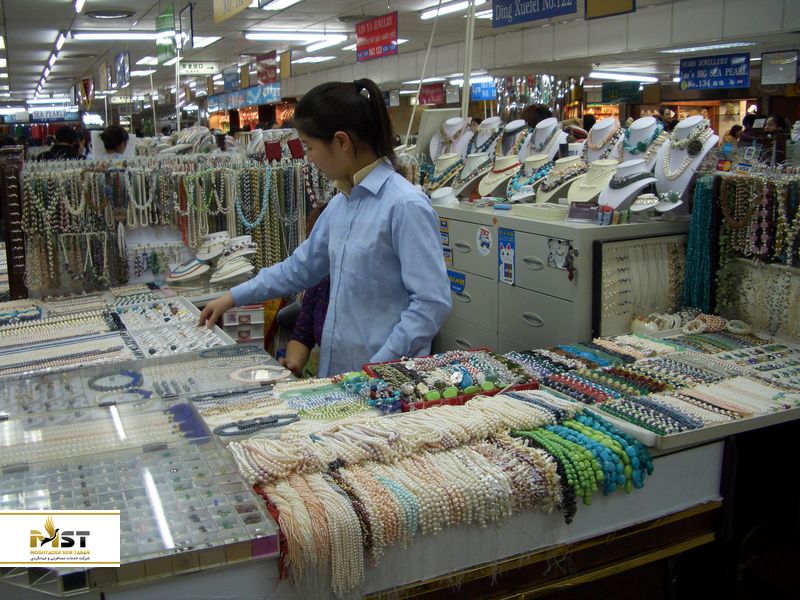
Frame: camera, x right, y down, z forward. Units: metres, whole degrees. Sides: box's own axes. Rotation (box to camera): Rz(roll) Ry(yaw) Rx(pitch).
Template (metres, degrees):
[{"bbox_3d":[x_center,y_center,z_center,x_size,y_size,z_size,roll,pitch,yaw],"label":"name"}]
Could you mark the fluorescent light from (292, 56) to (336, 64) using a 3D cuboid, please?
[{"bbox_3d":[-1.462,-4.061,13.623,0.420,0.080,1.200,-7,13,-24],"label":"fluorescent light"}]

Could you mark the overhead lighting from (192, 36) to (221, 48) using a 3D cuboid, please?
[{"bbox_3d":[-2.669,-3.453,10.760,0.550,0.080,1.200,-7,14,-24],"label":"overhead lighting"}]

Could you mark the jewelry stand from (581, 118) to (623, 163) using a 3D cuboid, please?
[{"bbox_3d":[0.817,-0.571,3.295,0.160,0.325,0.200,-9,15,-32],"label":"jewelry stand"}]

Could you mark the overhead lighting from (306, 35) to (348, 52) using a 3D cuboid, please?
[{"bbox_3d":[-0.974,-3.263,10.315,0.100,0.090,1.270,-7,13,-24],"label":"overhead lighting"}]

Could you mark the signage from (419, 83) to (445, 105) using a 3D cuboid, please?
[{"bbox_3d":[0.531,-3.409,13.418,0.040,0.310,0.860,-7,13,-24],"label":"signage"}]

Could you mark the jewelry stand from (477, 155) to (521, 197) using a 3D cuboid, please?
[{"bbox_3d":[0.390,-0.490,3.200,0.130,0.165,0.150,-10,14,-34],"label":"jewelry stand"}]

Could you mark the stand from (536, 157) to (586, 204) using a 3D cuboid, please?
[{"bbox_3d":[0.643,-0.478,3.240,0.150,0.175,0.190,-9,15,-32],"label":"stand"}]

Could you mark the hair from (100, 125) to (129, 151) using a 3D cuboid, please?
[{"bbox_3d":[-2.010,-1.138,5.700,0.175,0.200,0.200,4,13,25],"label":"hair"}]

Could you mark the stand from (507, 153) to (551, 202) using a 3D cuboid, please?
[{"bbox_3d":[0.544,-0.511,3.401,0.150,0.175,0.190,-9,15,-32],"label":"stand"}]

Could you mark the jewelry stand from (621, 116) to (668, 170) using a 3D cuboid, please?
[{"bbox_3d":[0.924,-0.530,3.096,0.160,0.325,0.200,-9,15,-32],"label":"jewelry stand"}]

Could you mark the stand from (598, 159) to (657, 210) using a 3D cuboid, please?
[{"bbox_3d":[0.820,-0.419,2.955,0.155,0.175,0.200,-9,15,-32],"label":"stand"}]

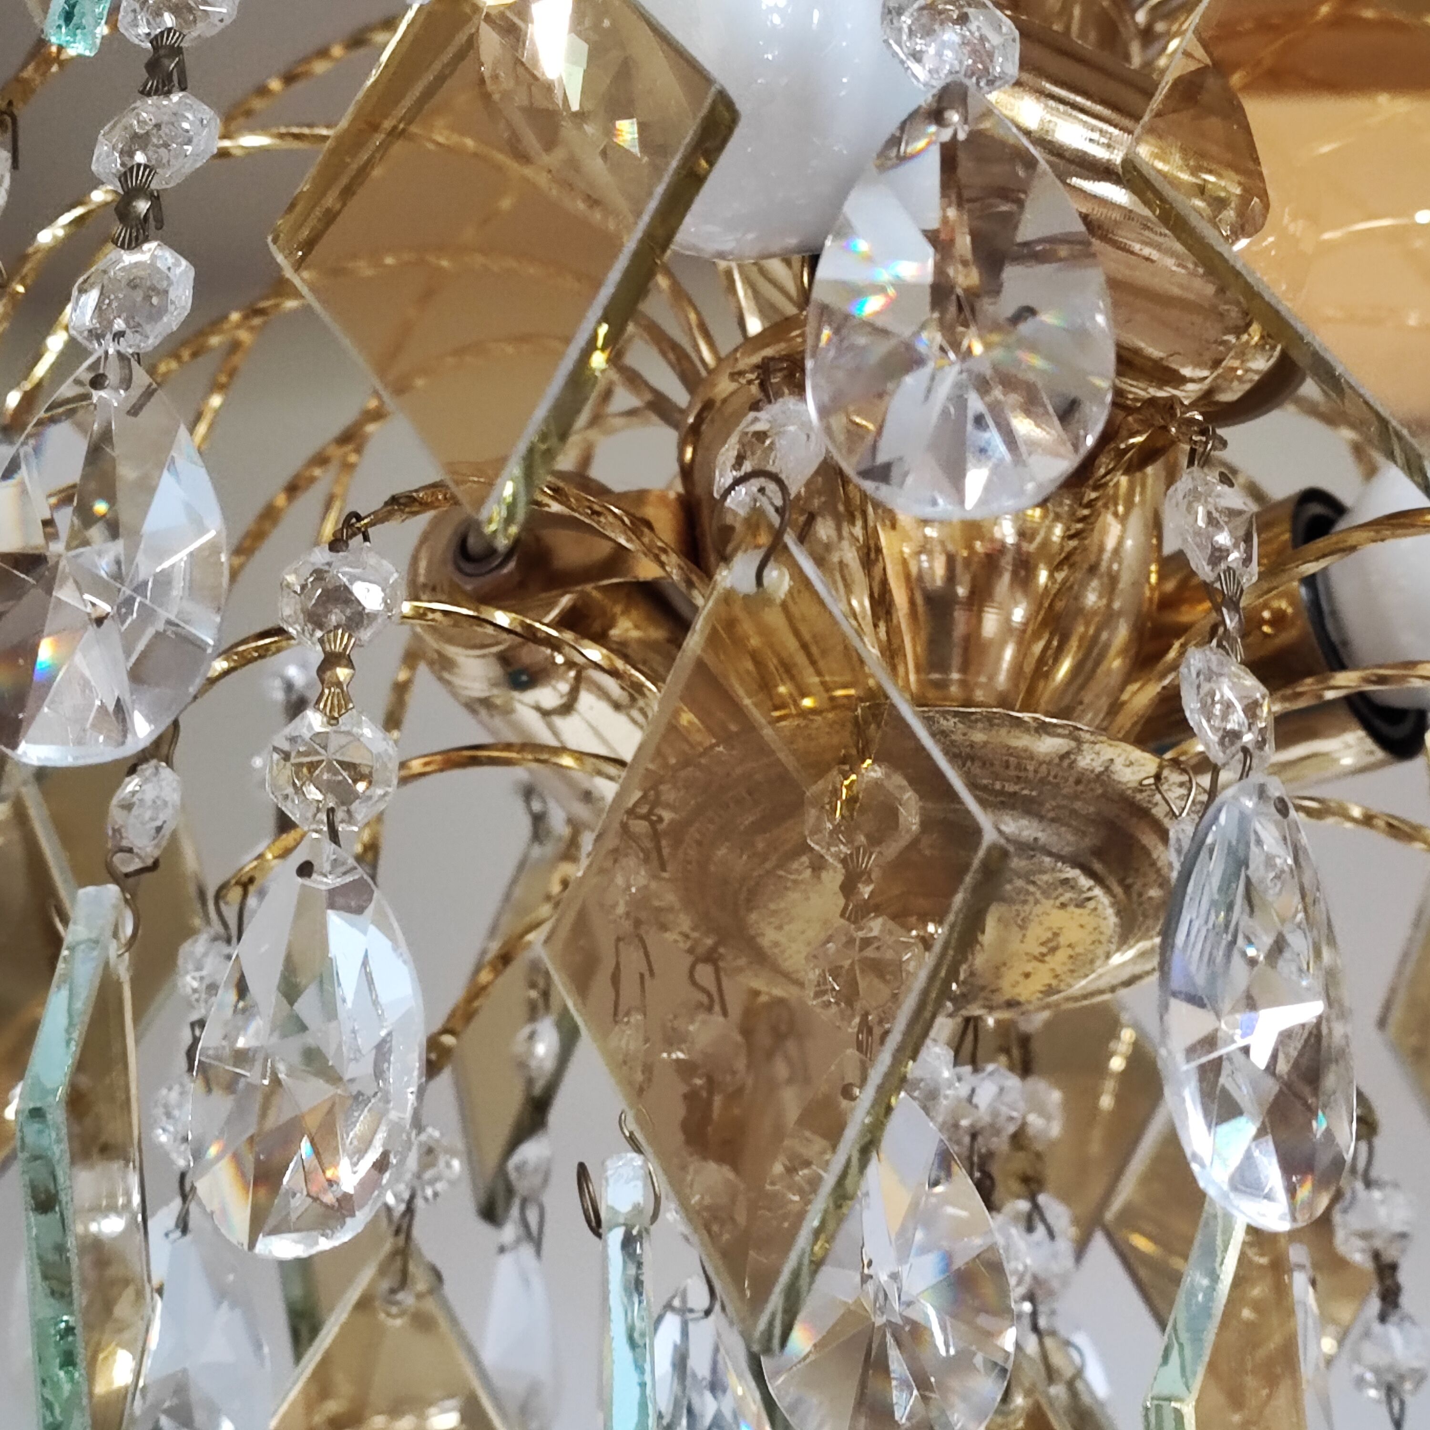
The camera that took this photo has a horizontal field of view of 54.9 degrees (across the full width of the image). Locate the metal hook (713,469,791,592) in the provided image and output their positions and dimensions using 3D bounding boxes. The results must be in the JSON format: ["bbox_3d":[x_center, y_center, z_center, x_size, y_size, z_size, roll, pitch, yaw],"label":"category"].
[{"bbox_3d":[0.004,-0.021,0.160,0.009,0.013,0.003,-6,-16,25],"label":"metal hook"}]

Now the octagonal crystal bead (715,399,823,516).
[{"bbox_3d":[0.006,-0.032,0.169,0.014,0.014,0.008,-8,-17,33],"label":"octagonal crystal bead"}]

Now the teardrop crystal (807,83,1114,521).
[{"bbox_3d":[0.025,-0.043,0.141,0.031,0.048,0.013,-1,-15,8],"label":"teardrop crystal"}]

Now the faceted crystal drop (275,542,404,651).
[{"bbox_3d":[-0.044,-0.014,0.162,0.014,0.014,0.008,-1,9,8],"label":"faceted crystal drop"}]

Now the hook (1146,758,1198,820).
[{"bbox_3d":[0.068,0.011,0.205,0.007,0.009,0.003,-3,-15,15],"label":"hook"}]

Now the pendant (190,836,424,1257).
[{"bbox_3d":[-0.046,0.037,0.156,0.030,0.046,0.013,-5,-16,22],"label":"pendant"}]

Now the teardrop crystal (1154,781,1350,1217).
[{"bbox_3d":[0.059,0.030,0.149,0.031,0.048,0.013,12,-18,-35],"label":"teardrop crystal"}]

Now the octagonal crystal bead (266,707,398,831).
[{"bbox_3d":[-0.044,0.006,0.157,0.014,0.014,0.008,2,-15,-5],"label":"octagonal crystal bead"}]

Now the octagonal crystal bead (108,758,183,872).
[{"bbox_3d":[-0.072,0.013,0.174,0.008,0.014,0.014,0,-15,6],"label":"octagonal crystal bead"}]

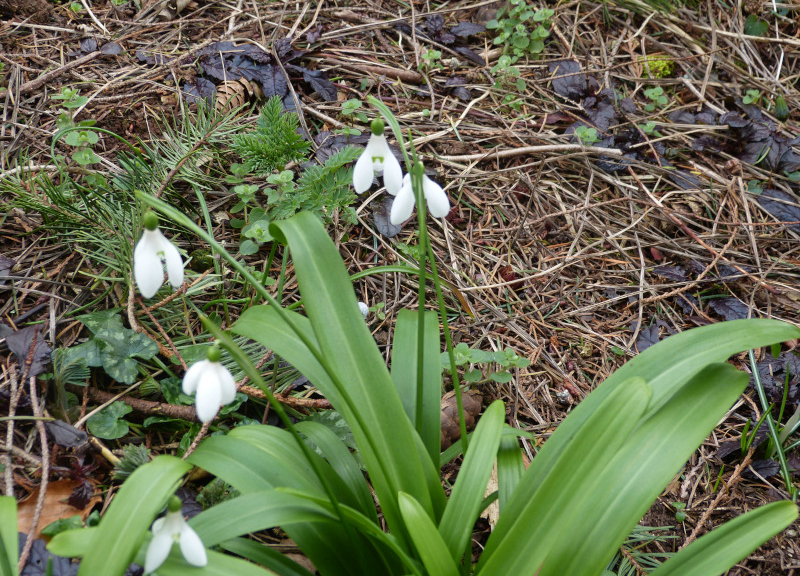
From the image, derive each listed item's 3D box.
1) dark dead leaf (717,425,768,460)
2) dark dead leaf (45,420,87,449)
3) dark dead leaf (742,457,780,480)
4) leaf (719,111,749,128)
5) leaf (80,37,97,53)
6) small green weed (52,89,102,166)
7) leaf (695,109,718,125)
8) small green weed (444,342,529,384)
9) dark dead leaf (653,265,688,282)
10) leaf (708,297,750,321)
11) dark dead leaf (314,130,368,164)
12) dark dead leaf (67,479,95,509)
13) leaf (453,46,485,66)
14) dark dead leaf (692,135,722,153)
[{"bbox_3d":[0.182,0.082,0.762,0.028,0.012,0.024,0,34,0],"label":"dark dead leaf"},{"bbox_3d":[-0.179,0.079,0.769,0.026,0.010,0.017,18,38,24],"label":"dark dead leaf"},{"bbox_3d":[0.159,0.080,0.629,0.017,0.005,0.012,0,42,0],"label":"dark dead leaf"},{"bbox_3d":[0.192,-0.097,0.827,0.017,0.005,0.012,0,42,0],"label":"leaf"},{"bbox_3d":[-0.192,-0.150,0.884,0.010,0.004,0.013,0,42,0],"label":"leaf"},{"bbox_3d":[-0.230,-0.115,1.022,0.036,0.048,0.046,0,34,0],"label":"small green weed"},{"bbox_3d":[0.204,-0.114,0.953,0.016,0.007,0.012,0,40,0],"label":"leaf"},{"bbox_3d":[0.041,0.035,0.671,0.040,0.014,0.020,0,42,0],"label":"small green weed"},{"bbox_3d":[0.150,-0.008,0.798,0.020,0.005,0.012,0,38,0],"label":"dark dead leaf"},{"bbox_3d":[0.162,0.010,0.708,0.020,0.005,0.014,0,42,0],"label":"leaf"},{"bbox_3d":[-0.038,-0.091,0.925,0.035,0.012,0.027,0,40,0],"label":"dark dead leaf"},{"bbox_3d":[-0.137,0.088,0.615,0.012,0.006,0.012,0,42,0],"label":"dark dead leaf"},{"bbox_3d":[0.048,-0.161,0.993,0.014,0.009,0.030,-23,44,-27],"label":"leaf"},{"bbox_3d":[0.174,-0.082,0.809,0.017,0.005,0.012,0,42,0],"label":"dark dead leaf"}]

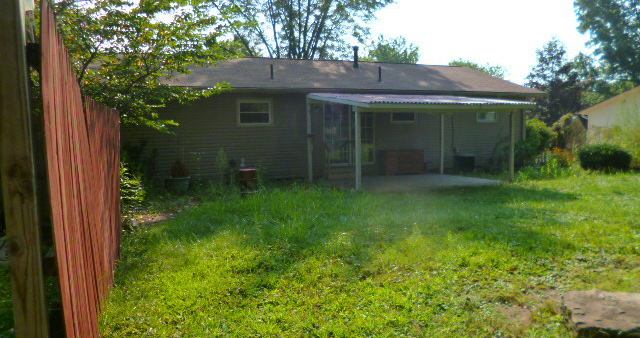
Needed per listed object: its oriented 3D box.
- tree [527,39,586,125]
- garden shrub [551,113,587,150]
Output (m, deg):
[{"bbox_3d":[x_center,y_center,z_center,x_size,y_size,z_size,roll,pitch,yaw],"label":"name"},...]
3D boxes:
[{"bbox_3d":[14.331,-4.473,27.000,3.700,6.820,3.600,2,6,28],"label":"tree"},{"bbox_3d":[11.201,-1.555,20.000,1.650,1.890,1.600,2,6,29],"label":"garden shrub"}]

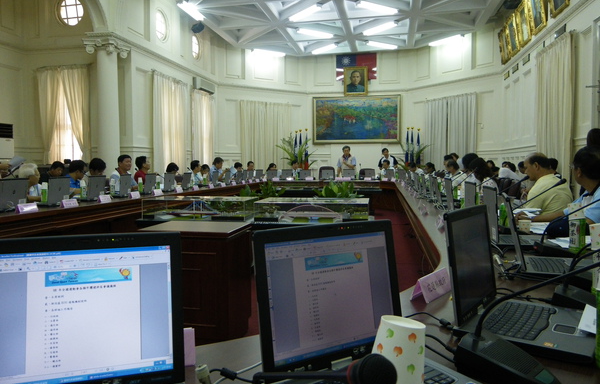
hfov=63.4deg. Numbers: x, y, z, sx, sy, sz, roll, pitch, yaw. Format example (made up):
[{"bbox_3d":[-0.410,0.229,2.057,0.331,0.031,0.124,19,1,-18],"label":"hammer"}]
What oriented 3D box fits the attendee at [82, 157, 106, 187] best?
[{"bbox_3d":[-2.722,0.187,6.569,0.750,1.284,0.500,0,3,14],"label":"attendee"}]

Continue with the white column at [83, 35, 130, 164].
[{"bbox_3d":[-3.632,-1.107,9.252,0.640,3.588,0.640,0,3,11],"label":"white column"}]

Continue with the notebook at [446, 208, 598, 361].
[{"bbox_3d":[0.558,0.202,1.180,0.307,0.299,0.325,2,4,36],"label":"notebook"}]

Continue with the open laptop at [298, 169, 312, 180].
[{"bbox_3d":[0.165,-0.471,13.444,0.325,0.300,0.330,-1,3,-8],"label":"open laptop"}]

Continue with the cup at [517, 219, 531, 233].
[{"bbox_3d":[1.312,0.212,2.830,0.073,0.077,0.073,0,3,10],"label":"cup"}]

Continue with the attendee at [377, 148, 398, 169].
[{"bbox_3d":[2.648,-0.486,14.697,0.540,1.656,0.330,0,3,7],"label":"attendee"}]

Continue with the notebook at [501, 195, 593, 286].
[{"bbox_3d":[0.950,0.165,1.832,0.335,0.294,0.325,1,3,19],"label":"notebook"}]

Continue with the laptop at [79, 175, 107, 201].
[{"bbox_3d":[-2.560,-0.038,5.810,0.285,0.298,0.328,0,3,10],"label":"laptop"}]

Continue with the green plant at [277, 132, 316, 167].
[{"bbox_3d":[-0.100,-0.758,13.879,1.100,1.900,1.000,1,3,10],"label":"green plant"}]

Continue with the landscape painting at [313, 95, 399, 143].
[{"bbox_3d":[1.726,-2.176,14.563,2.610,1.440,0.080,1,3,10],"label":"landscape painting"}]

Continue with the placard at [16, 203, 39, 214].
[{"bbox_3d":[-2.375,0.144,4.234,0.054,0.070,0.200,1,3,12],"label":"placard"}]

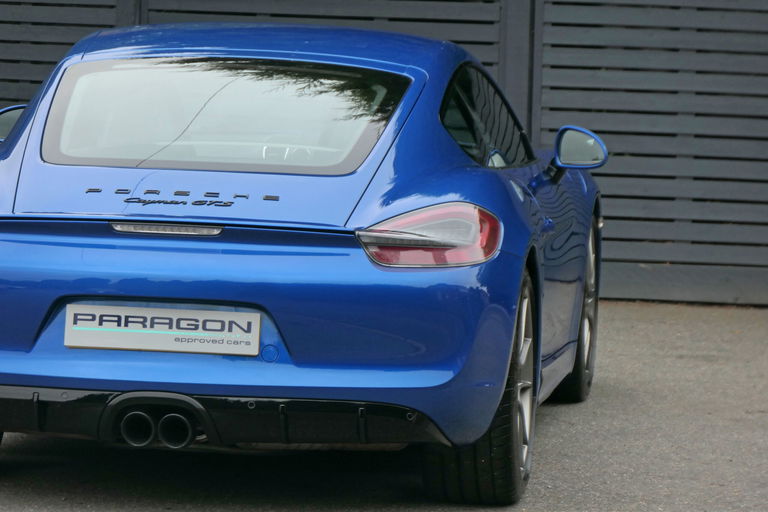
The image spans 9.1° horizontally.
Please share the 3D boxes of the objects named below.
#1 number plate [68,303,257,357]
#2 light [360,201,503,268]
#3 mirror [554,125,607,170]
[{"bbox_3d":[-0.587,0.197,12.853,0.520,0.112,0.015,2,-2,7],"label":"number plate"},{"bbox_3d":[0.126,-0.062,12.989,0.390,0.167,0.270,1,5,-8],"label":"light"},{"bbox_3d":[0.620,-0.342,15.149,0.165,0.140,0.120,3,5,13],"label":"mirror"}]

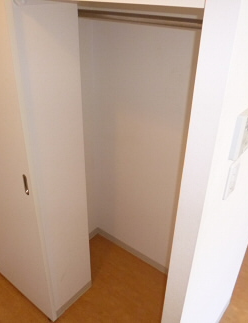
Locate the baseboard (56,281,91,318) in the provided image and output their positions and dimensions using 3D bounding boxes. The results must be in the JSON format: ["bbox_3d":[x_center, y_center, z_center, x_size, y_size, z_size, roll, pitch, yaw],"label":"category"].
[{"bbox_3d":[-0.312,0.893,1.936,0.010,0.060,0.316,22,35,32],"label":"baseboard"}]

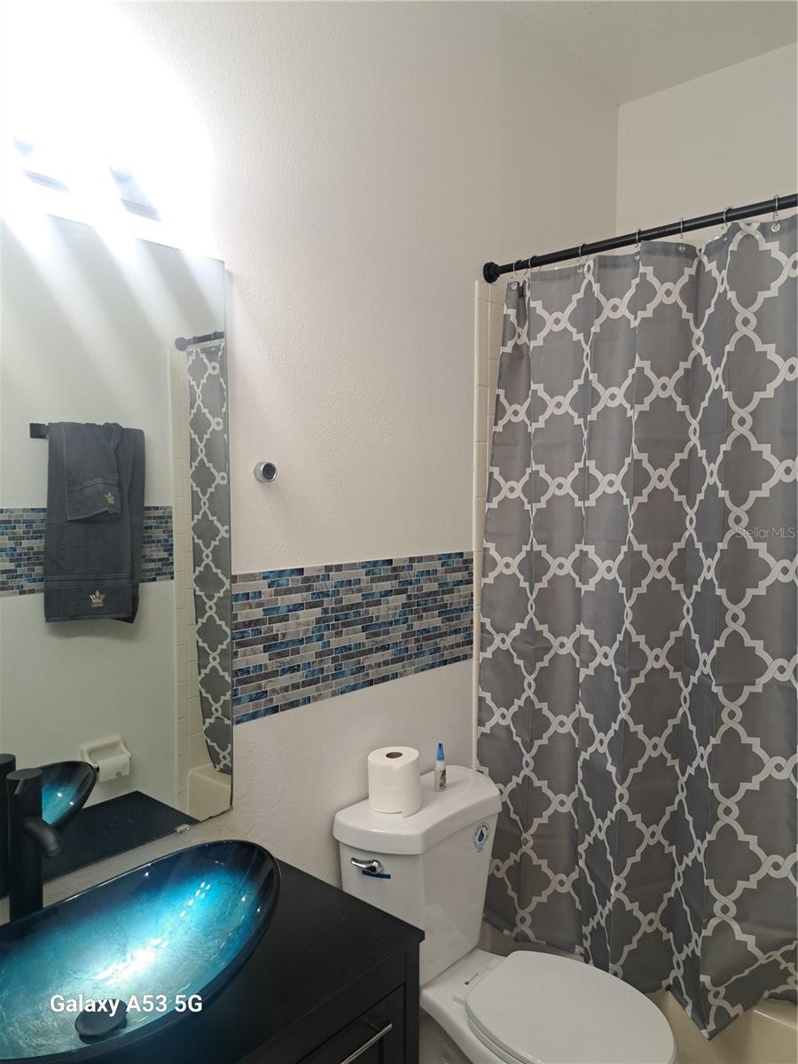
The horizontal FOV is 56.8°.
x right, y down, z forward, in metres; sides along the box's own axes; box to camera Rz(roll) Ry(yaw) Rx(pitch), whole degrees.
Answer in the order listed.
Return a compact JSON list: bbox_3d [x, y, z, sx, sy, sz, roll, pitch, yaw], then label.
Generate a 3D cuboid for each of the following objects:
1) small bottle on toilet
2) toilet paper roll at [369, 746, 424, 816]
[{"bbox_3d":[0.099,0.551,1.734,0.026,0.110,0.026,0,3,0],"label":"small bottle on toilet"},{"bbox_3d":[-0.009,0.556,1.656,0.115,0.109,0.115,0,3,0],"label":"toilet paper roll"}]

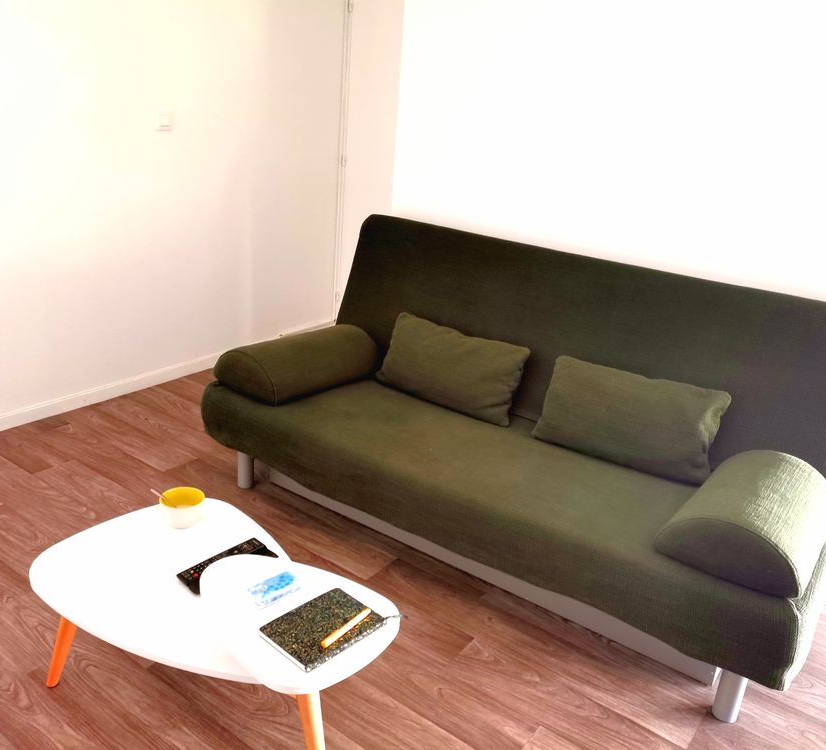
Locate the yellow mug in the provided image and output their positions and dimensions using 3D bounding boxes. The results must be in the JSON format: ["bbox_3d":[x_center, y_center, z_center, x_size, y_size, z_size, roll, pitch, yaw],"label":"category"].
[{"bbox_3d":[-0.607,0.354,2.058,0.116,0.070,0.116,4,21,-1],"label":"yellow mug"}]

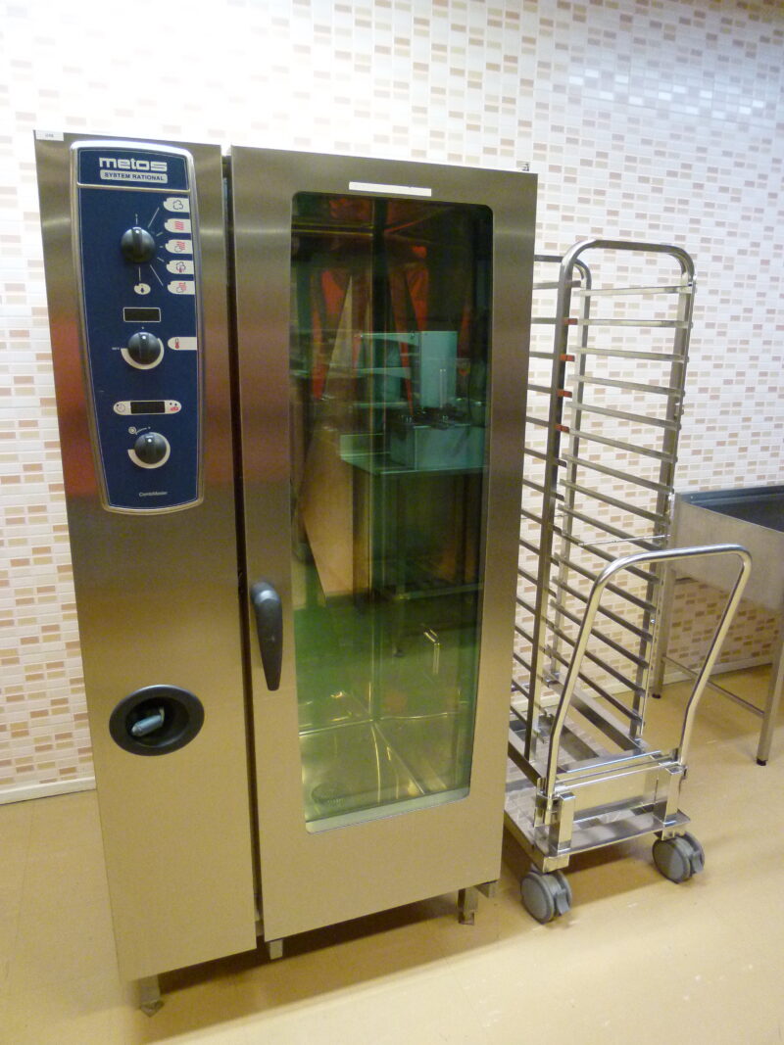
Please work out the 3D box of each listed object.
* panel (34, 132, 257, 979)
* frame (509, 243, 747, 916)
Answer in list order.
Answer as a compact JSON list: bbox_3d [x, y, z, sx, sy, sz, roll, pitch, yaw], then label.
[{"bbox_3d":[-0.425,0.162,1.360,0.279,1.600,0.080,-5,15,-19],"label":"panel"},{"bbox_3d":[0.517,0.135,2.012,0.485,1.687,0.820,-5,15,-19],"label":"frame"}]

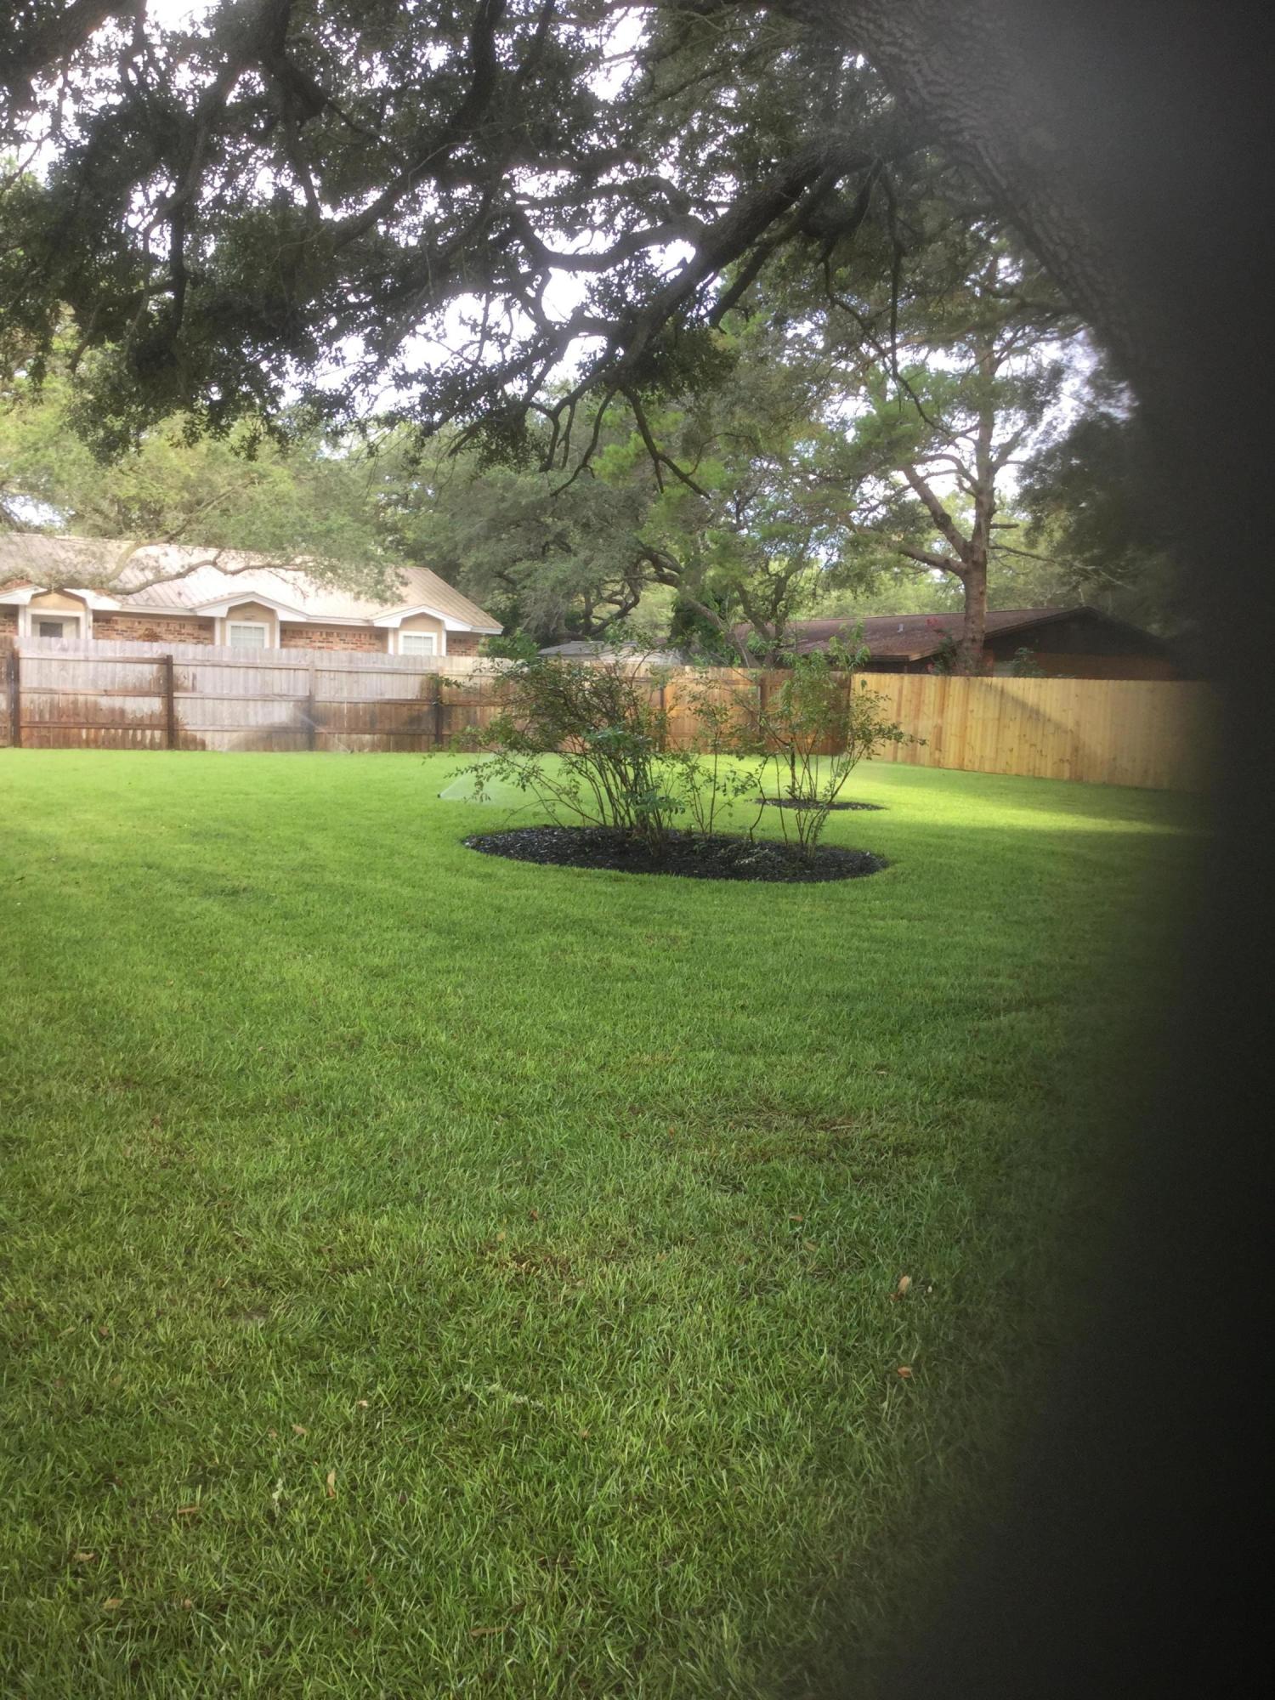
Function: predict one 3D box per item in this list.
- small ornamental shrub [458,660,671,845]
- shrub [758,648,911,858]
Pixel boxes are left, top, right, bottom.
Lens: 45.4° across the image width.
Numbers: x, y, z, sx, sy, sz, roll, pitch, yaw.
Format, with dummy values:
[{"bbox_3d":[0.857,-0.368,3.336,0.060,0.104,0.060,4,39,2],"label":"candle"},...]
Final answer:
[{"bbox_3d":[-0.597,-0.938,14.136,1.850,1.690,1.600,2,6,0],"label":"small ornamental shrub"},{"bbox_3d":[1.783,-0.904,13.928,1.300,1.840,1.200,2,6,0],"label":"shrub"}]

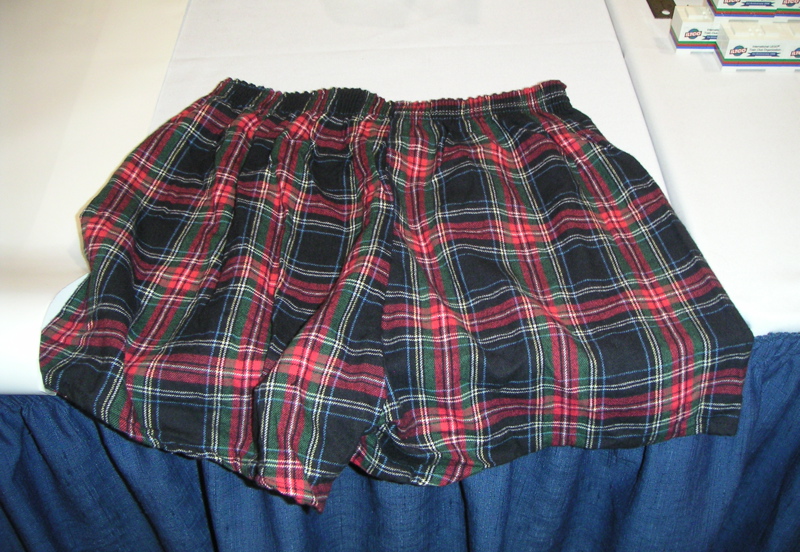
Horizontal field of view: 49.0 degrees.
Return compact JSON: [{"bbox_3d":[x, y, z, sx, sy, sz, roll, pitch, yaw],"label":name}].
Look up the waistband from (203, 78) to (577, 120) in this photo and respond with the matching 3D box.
[{"bbox_3d":[-0.007,-0.180,0.879,0.355,0.020,0.050,0,46,0],"label":"waistband"}]

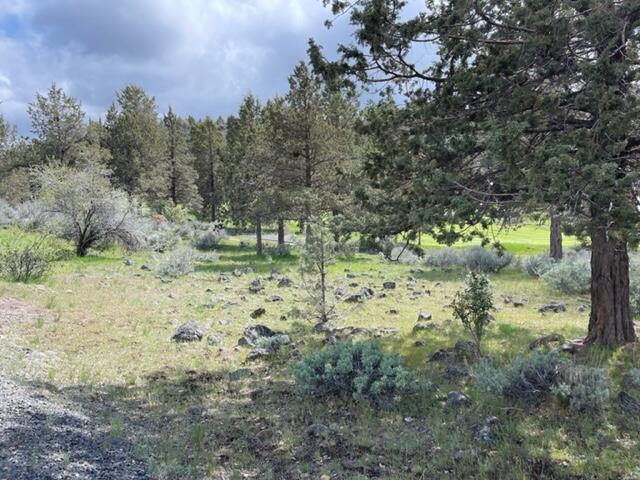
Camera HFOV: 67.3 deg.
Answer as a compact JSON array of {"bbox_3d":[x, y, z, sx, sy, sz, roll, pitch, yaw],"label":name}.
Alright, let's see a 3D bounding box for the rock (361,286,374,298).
[{"bbox_3d":[0.965,1.066,9.763,0.283,0.237,0.226,0,3,6],"label":"rock"}]

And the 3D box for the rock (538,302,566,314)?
[{"bbox_3d":[3.975,1.170,8.224,0.431,0.177,0.345,1,3,26],"label":"rock"}]

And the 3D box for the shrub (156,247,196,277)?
[{"bbox_3d":[-3.821,0.572,12.800,1.050,0.780,0.950,0,3,0],"label":"shrub"}]

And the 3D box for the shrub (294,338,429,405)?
[{"bbox_3d":[0.388,1.250,4.500,1.220,0.520,0.950,0,3,0],"label":"shrub"}]

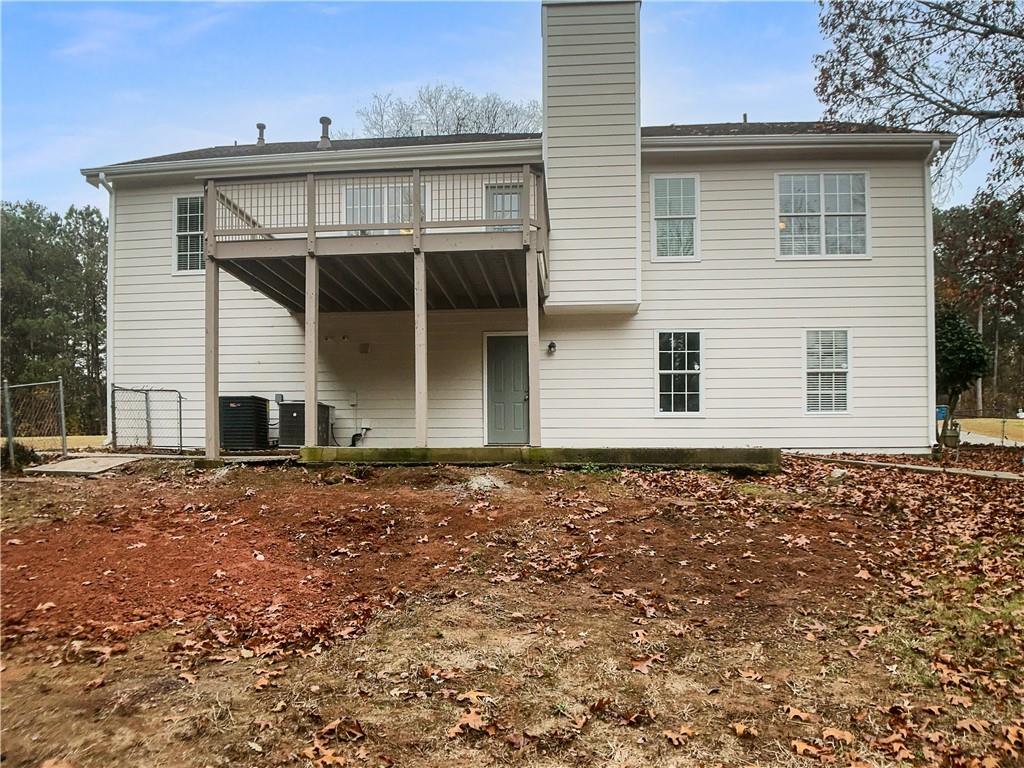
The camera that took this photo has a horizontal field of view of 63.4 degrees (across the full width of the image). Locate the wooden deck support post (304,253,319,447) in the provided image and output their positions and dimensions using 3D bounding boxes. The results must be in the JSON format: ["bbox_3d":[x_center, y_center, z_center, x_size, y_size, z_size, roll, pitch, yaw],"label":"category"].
[{"bbox_3d":[-2.990,-0.507,12.350,0.150,2.870,0.150,0,-2,6],"label":"wooden deck support post"}]

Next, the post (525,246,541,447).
[{"bbox_3d":[0.305,-0.538,12.050,0.150,2.900,0.150,0,-2,6],"label":"post"}]

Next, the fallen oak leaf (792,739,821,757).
[{"bbox_3d":[1.157,1.421,3.244,0.115,0.030,0.070,1,3,28],"label":"fallen oak leaf"}]

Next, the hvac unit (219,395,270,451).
[{"bbox_3d":[-4.772,0.695,14.750,0.680,0.930,0.680,-1,-3,4],"label":"hvac unit"}]

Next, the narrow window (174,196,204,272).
[{"bbox_3d":[-6.252,-2.942,16.300,0.770,1.500,0.100,0,-2,6],"label":"narrow window"}]

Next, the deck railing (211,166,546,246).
[{"bbox_3d":[-1.629,-2.173,13.092,4.400,1.030,4.700,-1,-3,4],"label":"deck railing"}]

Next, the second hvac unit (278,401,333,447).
[{"bbox_3d":[-3.711,0.726,14.850,0.750,0.800,0.720,-1,-3,4],"label":"second hvac unit"}]

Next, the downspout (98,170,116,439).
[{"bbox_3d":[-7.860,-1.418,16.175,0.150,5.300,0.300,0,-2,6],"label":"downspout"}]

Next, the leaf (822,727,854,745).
[{"bbox_3d":[1.419,1.528,3.600,0.135,0.030,0.110,0,3,0],"label":"leaf"}]

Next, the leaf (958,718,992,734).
[{"bbox_3d":[2.050,1.522,3.680,0.145,0.030,0.110,0,3,0],"label":"leaf"}]

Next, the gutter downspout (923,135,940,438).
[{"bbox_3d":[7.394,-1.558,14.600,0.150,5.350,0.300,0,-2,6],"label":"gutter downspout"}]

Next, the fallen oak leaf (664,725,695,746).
[{"bbox_3d":[0.674,1.419,3.344,0.125,0.030,0.085,1,3,25],"label":"fallen oak leaf"}]

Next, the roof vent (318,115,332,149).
[{"bbox_3d":[-3.832,-5.156,17.000,0.270,0.650,0.270,-1,-3,4],"label":"roof vent"}]

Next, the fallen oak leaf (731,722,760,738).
[{"bbox_3d":[0.951,1.418,3.390,0.120,0.030,0.075,0,3,20],"label":"fallen oak leaf"}]

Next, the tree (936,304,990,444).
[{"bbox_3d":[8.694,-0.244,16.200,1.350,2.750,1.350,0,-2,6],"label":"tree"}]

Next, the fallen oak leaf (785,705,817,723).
[{"bbox_3d":[1.244,1.414,3.559,0.140,0.030,0.080,1,3,28],"label":"fallen oak leaf"}]

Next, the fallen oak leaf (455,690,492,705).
[{"bbox_3d":[-0.183,1.533,4.050,0.165,0.030,0.110,0,3,0],"label":"fallen oak leaf"}]

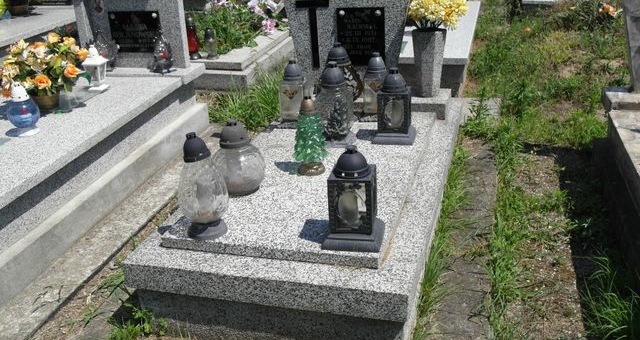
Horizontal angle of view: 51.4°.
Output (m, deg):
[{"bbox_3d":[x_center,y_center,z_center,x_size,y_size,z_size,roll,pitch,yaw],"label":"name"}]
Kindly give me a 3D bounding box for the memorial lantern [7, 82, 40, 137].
[{"bbox_3d":[-1.303,-0.276,2.914,0.145,0.234,0.145,4,24,16],"label":"memorial lantern"}]

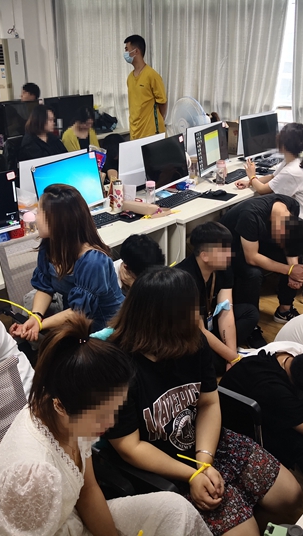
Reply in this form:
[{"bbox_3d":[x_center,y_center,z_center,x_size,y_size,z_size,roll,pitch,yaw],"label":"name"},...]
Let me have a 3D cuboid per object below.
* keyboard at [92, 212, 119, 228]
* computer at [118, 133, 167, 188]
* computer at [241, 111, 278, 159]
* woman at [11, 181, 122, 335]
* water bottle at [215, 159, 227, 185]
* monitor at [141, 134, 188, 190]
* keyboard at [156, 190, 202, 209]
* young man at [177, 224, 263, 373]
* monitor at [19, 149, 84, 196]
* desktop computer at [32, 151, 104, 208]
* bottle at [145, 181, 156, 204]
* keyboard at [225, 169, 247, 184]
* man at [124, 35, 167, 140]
[{"bbox_3d":[-0.379,-0.269,3.438,0.150,0.030,0.440,15,27,35],"label":"keyboard"},{"bbox_3d":[-0.080,-0.739,4.071,0.170,0.400,0.540,14,27,33],"label":"computer"},{"bbox_3d":[0.951,-1.083,4.833,0.180,0.410,0.540,17,28,38],"label":"computer"},{"bbox_3d":[-0.316,0.257,2.437,0.500,1.250,0.700,13,26,32],"label":"woman"},{"bbox_3d":[0.502,-0.710,4.088,0.070,0.190,0.070,18,29,37],"label":"water bottle"},{"bbox_3d":[0.085,-0.727,4.043,0.170,0.400,0.540,13,26,32],"label":"monitor"},{"bbox_3d":[0.198,-0.491,3.946,0.150,0.028,0.440,13,25,32],"label":"keyboard"},{"bbox_3d":[0.420,0.166,3.021,0.620,0.900,0.520,11,25,26],"label":"young man"},{"bbox_3d":[-0.597,-0.506,3.502,0.180,0.410,0.540,17,28,38],"label":"monitor"},{"bbox_3d":[-0.469,-0.476,3.394,0.180,0.410,0.540,13,26,33],"label":"desktop computer"},{"bbox_3d":[-0.009,-0.532,3.887,0.065,0.160,0.065,-1,22,0],"label":"bottle"},{"bbox_3d":[0.679,-0.759,4.592,0.150,0.030,0.440,13,26,32],"label":"keyboard"},{"bbox_3d":[-0.052,-1.376,5.600,0.500,1.760,0.340,18,29,37],"label":"man"}]

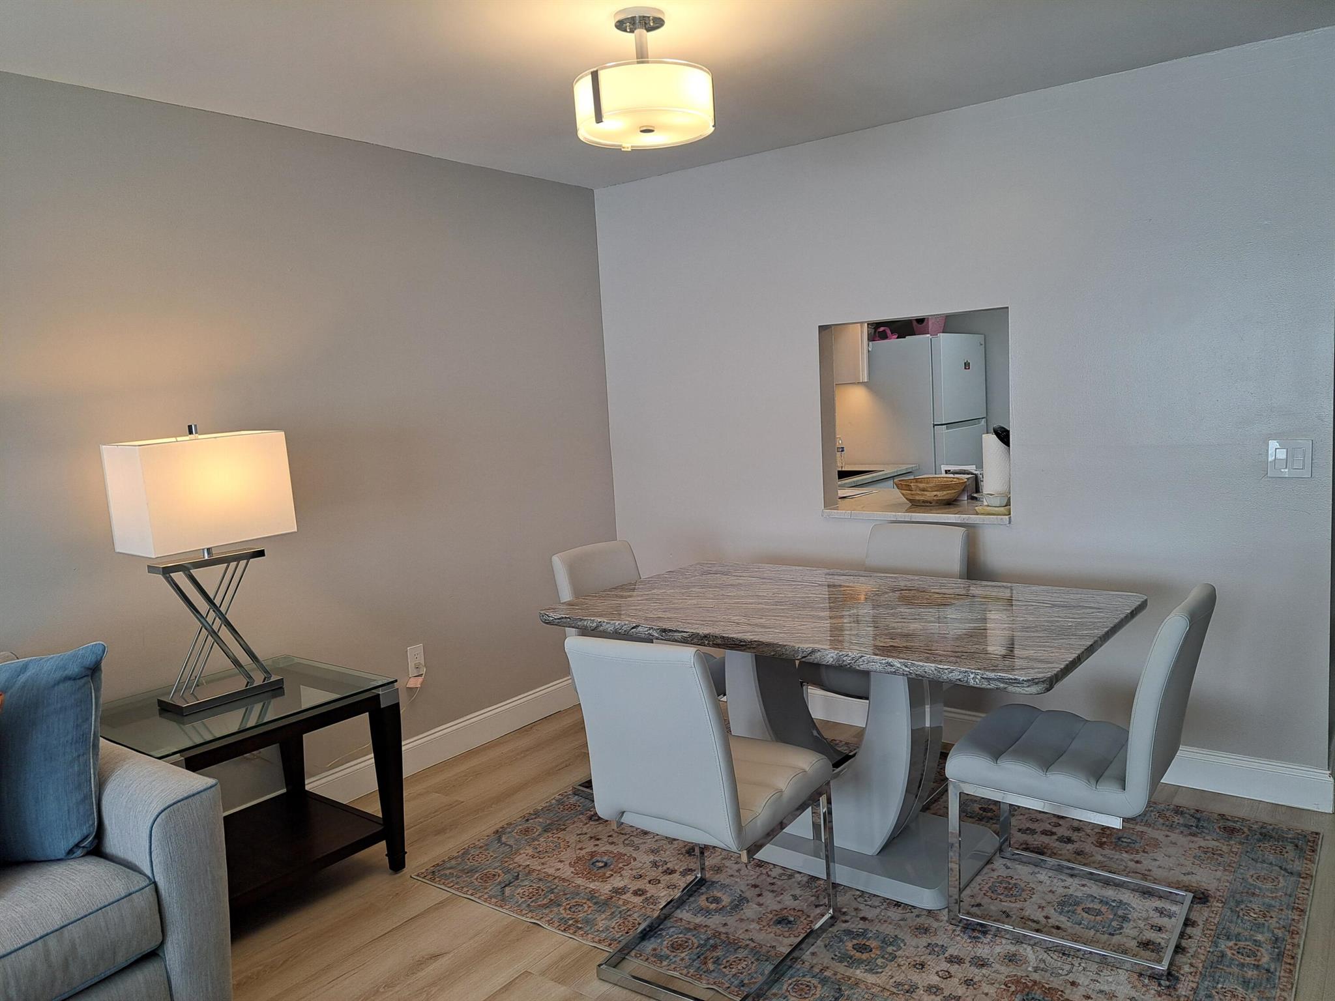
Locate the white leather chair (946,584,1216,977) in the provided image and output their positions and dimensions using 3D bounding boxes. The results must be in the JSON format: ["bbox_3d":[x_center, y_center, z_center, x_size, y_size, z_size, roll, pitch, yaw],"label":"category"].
[{"bbox_3d":[1.068,0.667,2.403,0.560,0.885,0.430,1,8,35],"label":"white leather chair"}]

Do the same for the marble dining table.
[{"bbox_3d":[0.522,0.697,2.909,1.605,0.768,0.945,2,9,37],"label":"marble dining table"}]

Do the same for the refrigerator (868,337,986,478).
[{"bbox_3d":[1.530,-0.183,5.959,0.780,1.675,0.755,2,9,37],"label":"refrigerator"}]

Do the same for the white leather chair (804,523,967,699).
[{"bbox_3d":[0.813,0.569,3.345,0.425,0.885,0.560,2,9,37],"label":"white leather chair"}]

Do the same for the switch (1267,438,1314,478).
[{"bbox_3d":[1.929,-0.130,2.869,0.115,0.117,0.010,2,9,37],"label":"switch"}]

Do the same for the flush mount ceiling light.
[{"bbox_3d":[-0.065,-1.103,2.395,0.362,0.290,0.362,-3,7,0],"label":"flush mount ceiling light"}]

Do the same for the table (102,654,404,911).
[{"bbox_3d":[-1.276,0.893,2.793,0.610,0.612,0.698,2,9,37],"label":"table"}]

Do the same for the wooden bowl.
[{"bbox_3d":[1.126,-0.039,3.913,0.295,0.094,0.295,-3,7,0],"label":"wooden bowl"}]

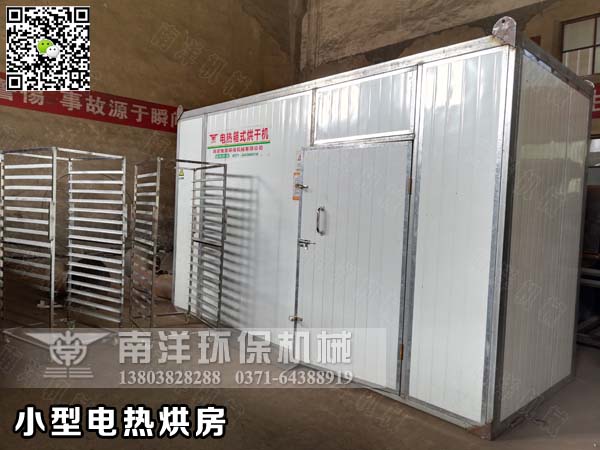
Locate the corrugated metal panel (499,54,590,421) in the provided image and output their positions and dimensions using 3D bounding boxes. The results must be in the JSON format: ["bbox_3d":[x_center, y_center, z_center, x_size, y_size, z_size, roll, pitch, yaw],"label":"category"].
[{"bbox_3d":[1.828,0.113,3.361,1.430,2.374,0.060,0,4,-43],"label":"corrugated metal panel"}]

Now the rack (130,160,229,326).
[{"bbox_3d":[-1.284,0.271,4.668,0.683,1.785,0.792,0,3,-35],"label":"rack"}]

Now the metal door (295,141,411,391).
[{"bbox_3d":[0.391,0.280,3.699,0.060,1.856,1.147,0,4,-43],"label":"metal door"}]

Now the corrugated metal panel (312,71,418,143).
[{"bbox_3d":[0.469,-0.867,3.418,0.050,0.468,0.972,0,4,-43],"label":"corrugated metal panel"}]

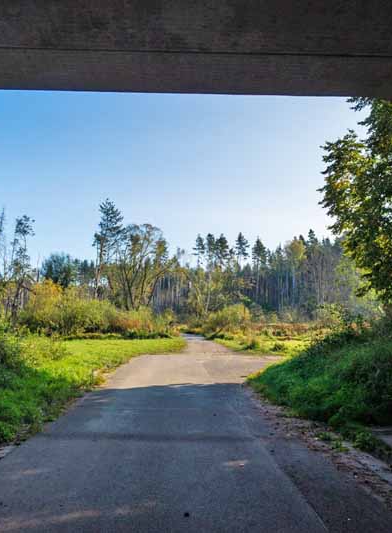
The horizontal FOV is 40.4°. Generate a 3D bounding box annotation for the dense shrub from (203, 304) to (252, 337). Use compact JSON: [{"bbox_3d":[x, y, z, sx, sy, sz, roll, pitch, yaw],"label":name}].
[{"bbox_3d":[2.718,4.685,46.000,4.150,2.750,3.700,0,-5,0],"label":"dense shrub"}]

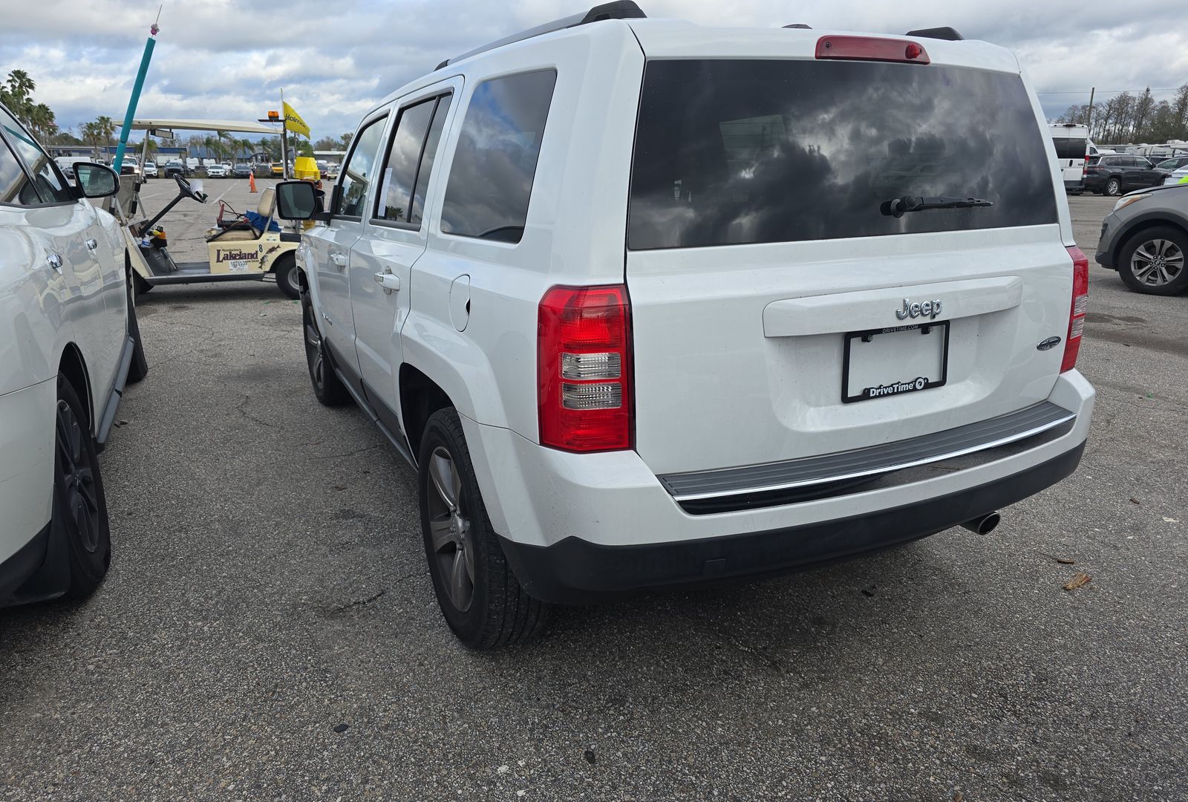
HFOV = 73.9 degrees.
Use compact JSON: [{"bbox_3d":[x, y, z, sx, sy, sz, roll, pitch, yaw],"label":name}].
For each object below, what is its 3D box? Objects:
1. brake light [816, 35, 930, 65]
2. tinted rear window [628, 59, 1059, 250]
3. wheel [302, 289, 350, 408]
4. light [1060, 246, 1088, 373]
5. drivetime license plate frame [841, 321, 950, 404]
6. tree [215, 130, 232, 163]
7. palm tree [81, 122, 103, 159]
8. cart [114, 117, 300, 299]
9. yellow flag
[{"bbox_3d":[0.592,-0.753,1.690,0.325,0.062,0.050,-8,10,-24],"label":"brake light"},{"bbox_3d":[0.609,-0.544,1.720,1.230,0.370,0.060,-8,4,-24],"label":"tinted rear window"},{"bbox_3d":[-1.472,-0.323,4.522,0.220,0.690,0.690,-9,19,-27],"label":"wheel"},{"bbox_3d":[1.258,-0.249,2.111,0.155,0.335,0.150,-8,18,-24],"label":"light"},{"bbox_3d":[0.668,-0.088,1.738,0.311,0.160,0.015,-8,14,-24],"label":"drivetime license plate frame"},{"bbox_3d":[-57.163,-38.264,122.000,2.450,7.100,2.450,-8,18,-23],"label":"tree"},{"bbox_3d":[-77.604,-38.945,122.000,3.130,8.610,3.130,-10,19,-30],"label":"palm tree"},{"bbox_3d":[-3.886,-2.072,8.556,2.350,1.800,1.200,-1,17,1],"label":"cart"},{"bbox_3d":[-3.006,-2.842,7.976,0.290,0.390,0.080,-1,17,1],"label":"yellow flag"}]

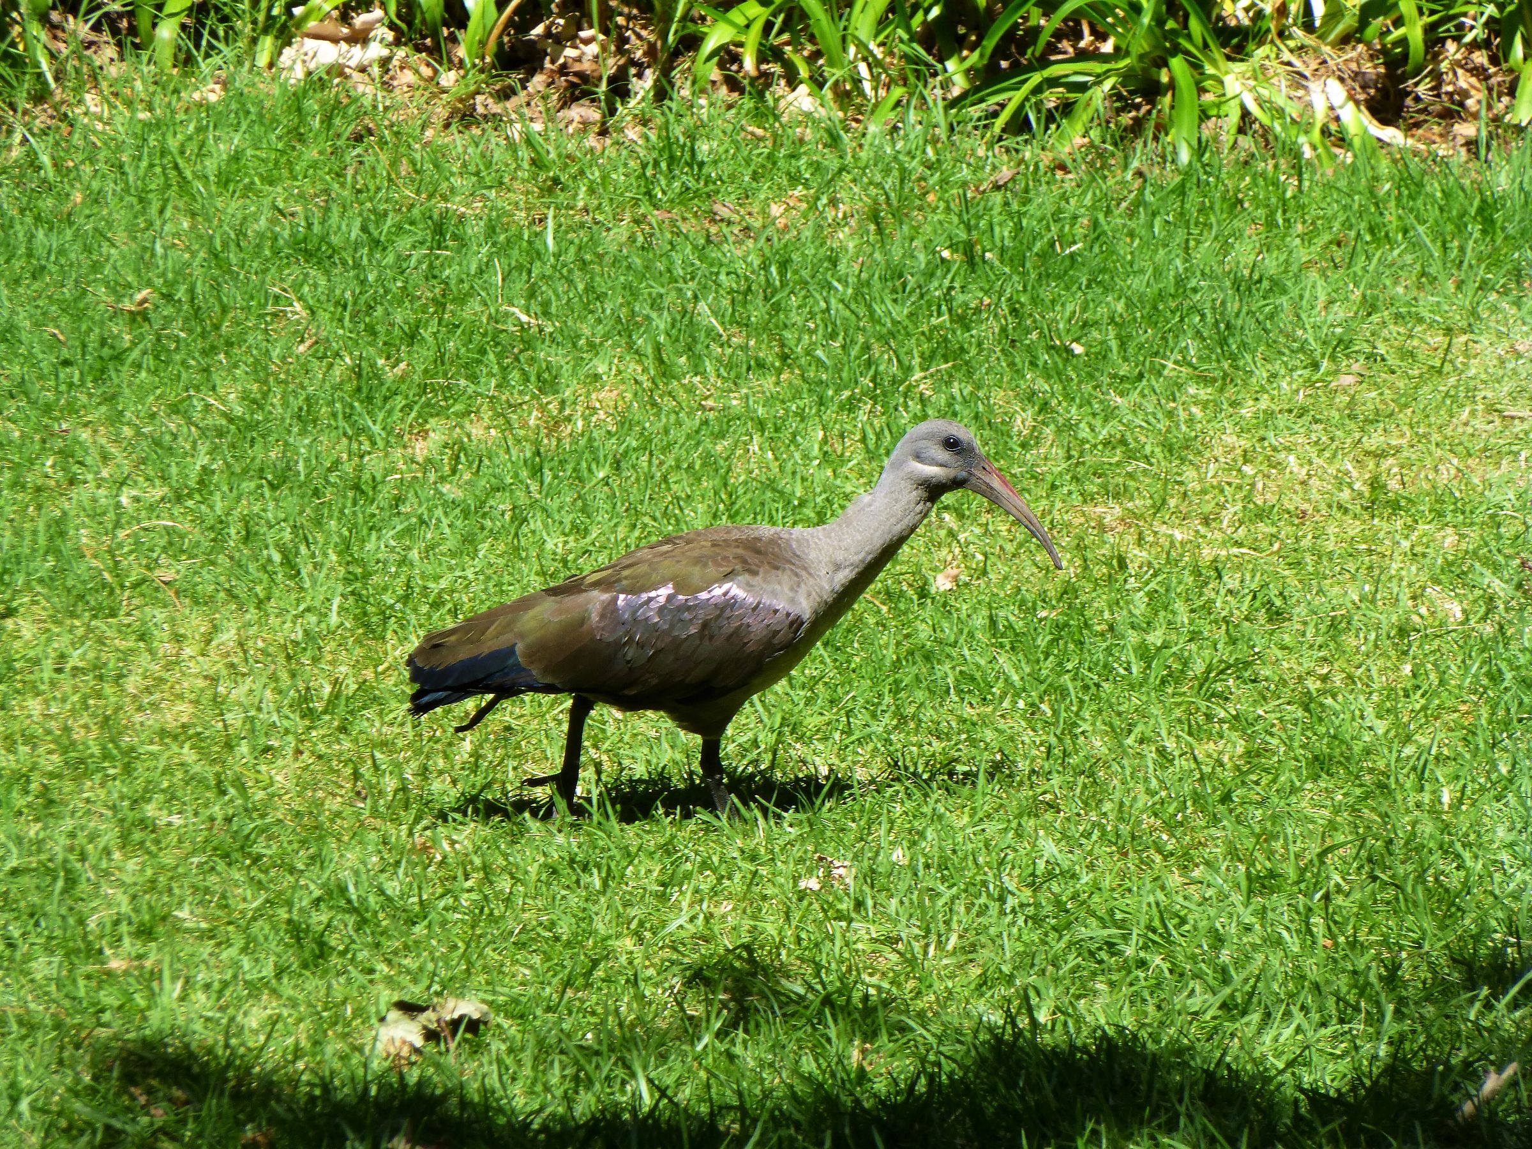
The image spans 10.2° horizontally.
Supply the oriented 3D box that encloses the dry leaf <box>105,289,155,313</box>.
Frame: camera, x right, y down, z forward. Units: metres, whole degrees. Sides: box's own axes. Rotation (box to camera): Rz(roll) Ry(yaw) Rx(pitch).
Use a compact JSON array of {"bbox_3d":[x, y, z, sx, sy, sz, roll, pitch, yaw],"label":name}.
[{"bbox_3d":[-0.813,-0.350,10.981,0.063,0.020,0.040,0,12,0],"label":"dry leaf"}]

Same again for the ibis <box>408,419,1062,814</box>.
[{"bbox_3d":[-0.030,0.044,8.192,0.615,0.385,0.180,-1,12,-5],"label":"ibis"}]

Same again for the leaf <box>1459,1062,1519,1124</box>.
[{"bbox_3d":[0.598,0.429,7.106,0.051,0.038,0.050,0,12,0],"label":"leaf"}]

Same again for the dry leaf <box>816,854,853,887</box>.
[{"bbox_3d":[0.064,0.273,7.914,0.034,0.022,0.035,0,12,0],"label":"dry leaf"}]

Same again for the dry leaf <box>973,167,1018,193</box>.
[{"bbox_3d":[0.320,-0.549,11.956,0.062,0.022,0.045,0,12,0],"label":"dry leaf"}]

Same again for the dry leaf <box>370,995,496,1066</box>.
[{"bbox_3d":[-0.284,0.388,7.299,0.103,0.042,0.085,0,12,0],"label":"dry leaf"}]

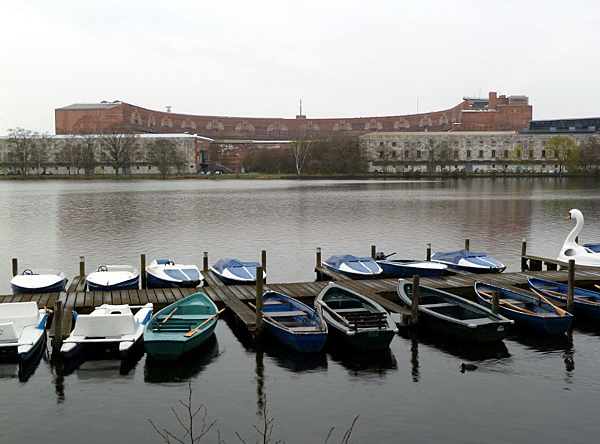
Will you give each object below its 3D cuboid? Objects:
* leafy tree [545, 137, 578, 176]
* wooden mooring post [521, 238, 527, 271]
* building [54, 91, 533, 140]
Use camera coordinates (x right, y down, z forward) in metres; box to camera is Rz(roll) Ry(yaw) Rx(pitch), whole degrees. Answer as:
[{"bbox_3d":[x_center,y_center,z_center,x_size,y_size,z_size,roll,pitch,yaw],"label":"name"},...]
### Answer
[{"bbox_3d":[99.684,-25.280,276.924,11.785,15.157,11.542,1,4,20],"label":"leafy tree"},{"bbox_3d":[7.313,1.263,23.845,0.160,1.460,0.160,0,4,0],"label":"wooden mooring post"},{"bbox_3d":[-3.356,-52.537,457.392,250.000,42.000,165.000,0,4,0],"label":"building"}]

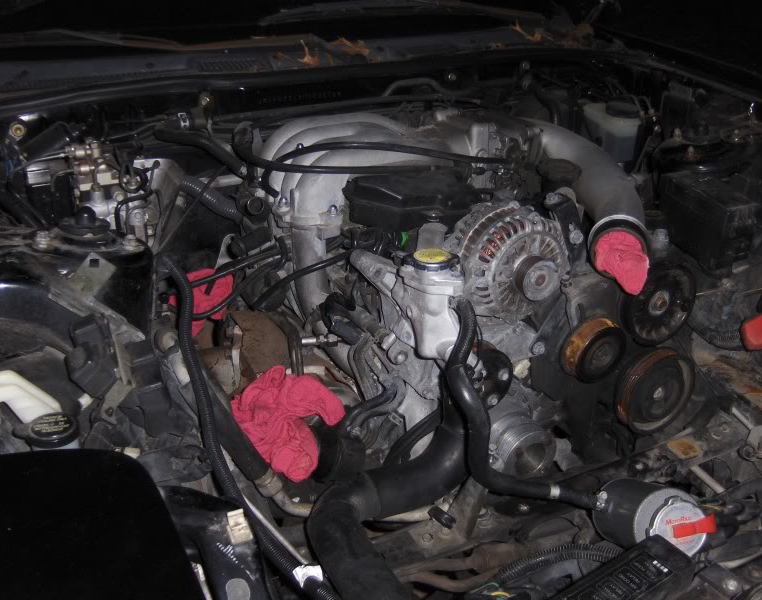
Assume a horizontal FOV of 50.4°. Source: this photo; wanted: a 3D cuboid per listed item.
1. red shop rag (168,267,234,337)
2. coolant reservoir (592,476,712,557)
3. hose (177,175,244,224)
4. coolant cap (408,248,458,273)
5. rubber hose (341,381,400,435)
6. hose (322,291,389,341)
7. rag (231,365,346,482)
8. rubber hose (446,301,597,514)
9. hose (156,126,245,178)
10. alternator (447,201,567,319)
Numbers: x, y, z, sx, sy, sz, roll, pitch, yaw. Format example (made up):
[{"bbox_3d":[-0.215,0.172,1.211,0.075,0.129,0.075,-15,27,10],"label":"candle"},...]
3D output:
[{"bbox_3d":[-0.260,0.002,1.170,0.085,0.085,0.060,-11,28,-21],"label":"red shop rag"},{"bbox_3d":[0.298,0.243,0.880,0.083,0.083,0.117,20,-10,-11],"label":"coolant reservoir"},{"bbox_3d":[-0.272,-0.160,1.290,0.150,0.032,0.032,32,39,30],"label":"hose"},{"bbox_3d":[0.064,-0.049,1.000,0.060,0.022,0.060,0,26,0],"label":"coolant cap"},{"bbox_3d":[-0.012,0.133,1.000,0.065,0.055,0.050,-11,28,-21],"label":"rubber hose"},{"bbox_3d":[-0.032,0.022,1.060,0.075,0.045,0.050,-11,28,-21],"label":"hose"},{"bbox_3d":[-0.112,0.148,0.980,0.130,0.105,0.090,-11,28,-21],"label":"rag"},{"bbox_3d":[0.157,0.118,0.935,0.140,0.190,0.170,-11,28,-21],"label":"rubber hose"},{"bbox_3d":[-0.312,-0.259,1.400,0.195,0.050,0.050,28,36,28],"label":"hose"},{"bbox_3d":[0.163,-0.053,1.040,0.135,0.135,0.140,-11,28,-21],"label":"alternator"}]

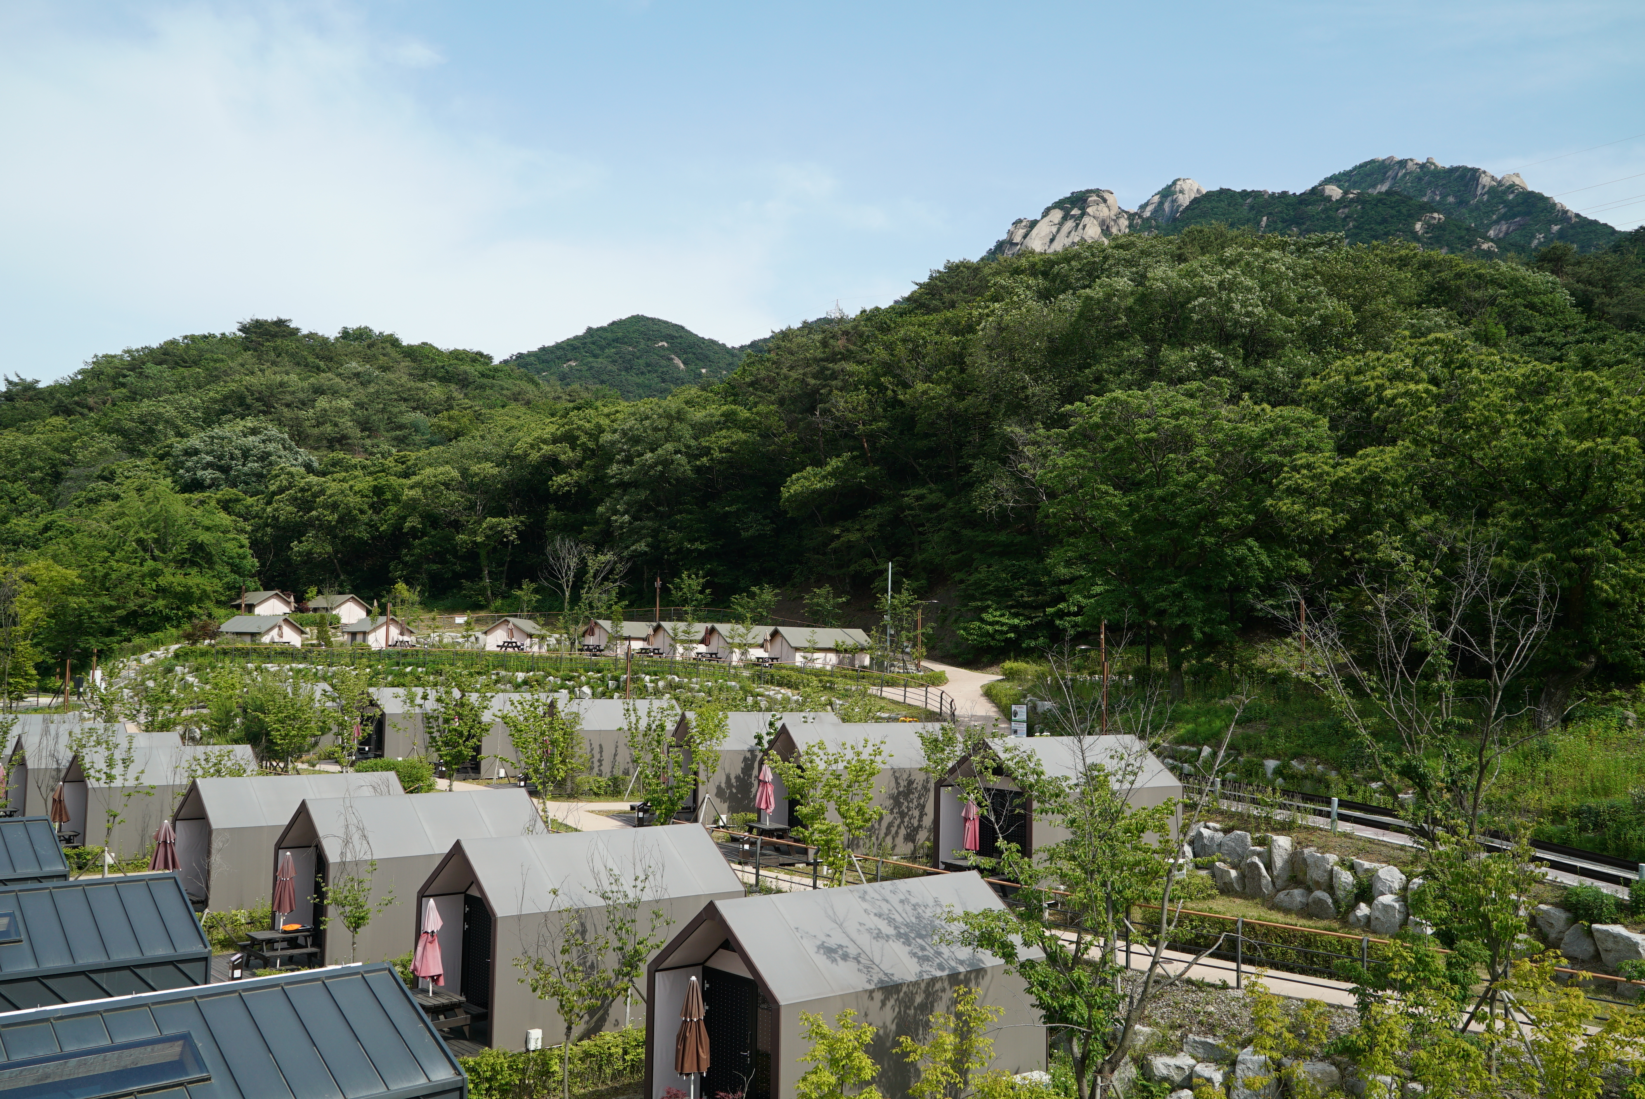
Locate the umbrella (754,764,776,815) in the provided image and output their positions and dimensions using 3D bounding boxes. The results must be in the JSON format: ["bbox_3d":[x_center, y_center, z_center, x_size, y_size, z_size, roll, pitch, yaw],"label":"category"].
[{"bbox_3d":[-1.436,5.961,34.200,0.500,1.400,0.500,1,-5,0],"label":"umbrella"}]

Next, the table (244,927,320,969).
[{"bbox_3d":[-11.776,8.695,29.737,1.200,0.740,1.500,5,-7,-41],"label":"table"}]

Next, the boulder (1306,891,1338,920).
[{"bbox_3d":[10.425,7.410,28.600,0.550,0.620,0.600,5,-6,-40],"label":"boulder"}]

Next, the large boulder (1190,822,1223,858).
[{"bbox_3d":[9.233,6.983,32.900,0.650,0.880,0.720,5,-6,-40],"label":"large boulder"}]

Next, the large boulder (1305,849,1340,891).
[{"bbox_3d":[10.694,6.836,29.300,0.600,0.850,0.680,5,-6,-40],"label":"large boulder"}]

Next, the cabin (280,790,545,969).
[{"bbox_3d":[-9.697,7.639,32.893,5.618,3.452,3.250,5,-7,-41],"label":"cabin"}]

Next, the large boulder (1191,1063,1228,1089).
[{"bbox_3d":[5.782,7.876,20.500,0.450,0.440,0.470,5,-6,-40],"label":"large boulder"}]

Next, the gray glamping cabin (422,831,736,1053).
[{"bbox_3d":[-4.320,6.805,24.956,5.094,3.324,2.950,6,-7,-41],"label":"gray glamping cabin"}]

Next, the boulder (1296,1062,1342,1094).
[{"bbox_3d":[7.477,8.011,20.700,0.740,0.540,0.660,-1,-6,25],"label":"boulder"}]

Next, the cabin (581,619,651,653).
[{"bbox_3d":[-13.099,6.361,95.148,6.200,2.600,3.400,6,-7,-42],"label":"cabin"}]

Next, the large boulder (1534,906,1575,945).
[{"bbox_3d":[14.076,7.236,26.400,0.800,0.770,0.700,-1,-6,25],"label":"large boulder"}]

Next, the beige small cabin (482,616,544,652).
[{"bbox_3d":[-22.235,6.389,99.868,3.400,2.550,6.000,1,-5,3],"label":"beige small cabin"}]

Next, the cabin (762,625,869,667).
[{"bbox_3d":[-0.207,6.519,88.711,6.400,2.750,3.873,4,-6,-32],"label":"cabin"}]

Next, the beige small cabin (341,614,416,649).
[{"bbox_3d":[-33.365,6.337,102.817,3.550,2.484,5.039,6,-7,-43],"label":"beige small cabin"}]

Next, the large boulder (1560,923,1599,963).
[{"bbox_3d":[14.295,7.426,25.900,0.710,0.750,0.660,-1,-6,25],"label":"large boulder"}]

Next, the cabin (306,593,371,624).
[{"bbox_3d":[-44.127,5.571,124.804,4.400,2.750,3.873,-2,-6,32],"label":"cabin"}]

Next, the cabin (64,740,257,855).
[{"bbox_3d":[-20.623,7.873,43.009,5.094,3.324,2.950,6,-7,-41],"label":"cabin"}]

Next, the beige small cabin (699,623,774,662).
[{"bbox_3d":[-4.750,6.479,91.483,6.200,2.600,3.400,5,-7,-38],"label":"beige small cabin"}]

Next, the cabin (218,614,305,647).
[{"bbox_3d":[-43.068,6.548,105.297,5.700,2.750,3.873,-2,-6,33],"label":"cabin"}]

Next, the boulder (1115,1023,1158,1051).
[{"bbox_3d":[4.903,7.610,21.400,0.620,0.400,0.500,-1,-6,18],"label":"boulder"}]

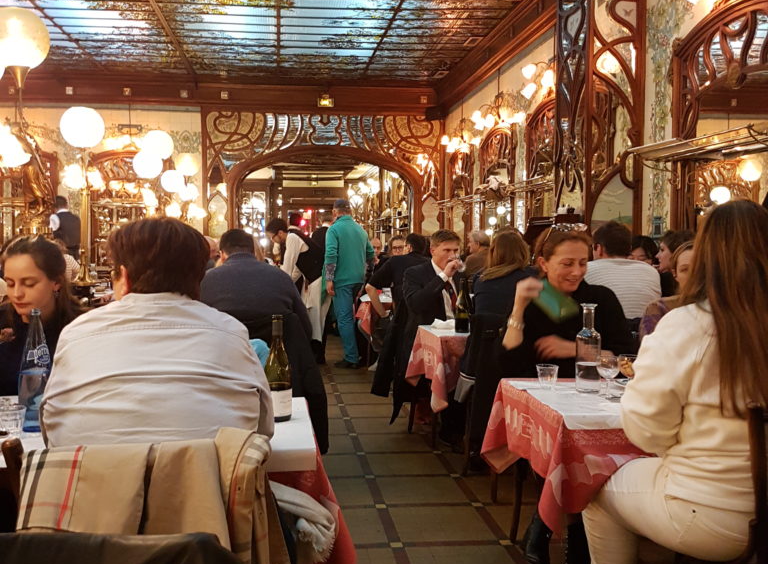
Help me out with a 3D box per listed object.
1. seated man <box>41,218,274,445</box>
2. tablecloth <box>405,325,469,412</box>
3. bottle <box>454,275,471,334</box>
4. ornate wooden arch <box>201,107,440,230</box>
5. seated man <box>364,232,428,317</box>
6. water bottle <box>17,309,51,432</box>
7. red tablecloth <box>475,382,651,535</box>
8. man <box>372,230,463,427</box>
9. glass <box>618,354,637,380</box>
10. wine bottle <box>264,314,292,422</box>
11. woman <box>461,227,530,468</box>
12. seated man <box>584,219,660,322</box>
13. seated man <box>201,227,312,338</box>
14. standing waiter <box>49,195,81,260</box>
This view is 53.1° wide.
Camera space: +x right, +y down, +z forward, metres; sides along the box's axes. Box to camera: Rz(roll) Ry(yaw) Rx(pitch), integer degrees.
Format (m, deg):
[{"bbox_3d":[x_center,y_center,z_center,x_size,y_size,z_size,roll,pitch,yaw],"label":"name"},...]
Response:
[{"bbox_3d":[-0.521,0.501,1.834,0.510,1.310,0.760,-1,3,-12],"label":"seated man"},{"bbox_3d":[0.687,0.641,4.341,0.950,0.750,0.580,0,3,-8],"label":"tablecloth"},{"bbox_3d":[0.429,0.126,4.190,0.083,0.295,0.083,0,3,-8],"label":"bottle"},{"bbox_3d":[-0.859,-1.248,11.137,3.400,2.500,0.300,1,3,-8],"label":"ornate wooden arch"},{"bbox_3d":[0.092,0.277,6.045,0.580,1.310,0.800,1,3,-14],"label":"seated man"},{"bbox_3d":[-0.939,0.233,2.070,0.086,0.317,0.086,0,3,-8],"label":"water bottle"},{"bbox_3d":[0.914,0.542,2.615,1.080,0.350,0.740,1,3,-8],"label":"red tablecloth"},{"bbox_3d":[0.344,0.338,4.971,0.600,1.320,0.780,0,3,-27],"label":"man"},{"bbox_3d":[0.787,0.308,2.460,0.076,0.130,0.076,0,3,-8],"label":"glass"},{"bbox_3d":[-0.288,0.230,2.099,0.080,0.298,0.080,1,3,-8],"label":"wine bottle"},{"bbox_3d":[0.607,0.382,3.970,0.480,1.310,0.760,0,3,-6],"label":"woman"},{"bbox_3d":[1.166,0.375,4.077,0.540,1.370,0.780,1,3,-15],"label":"seated man"},{"bbox_3d":[-0.677,0.383,3.748,0.600,1.300,0.800,1,3,-8],"label":"seated man"},{"bbox_3d":[-3.934,-0.177,9.500,0.500,1.770,0.360,-2,4,-38],"label":"standing waiter"}]

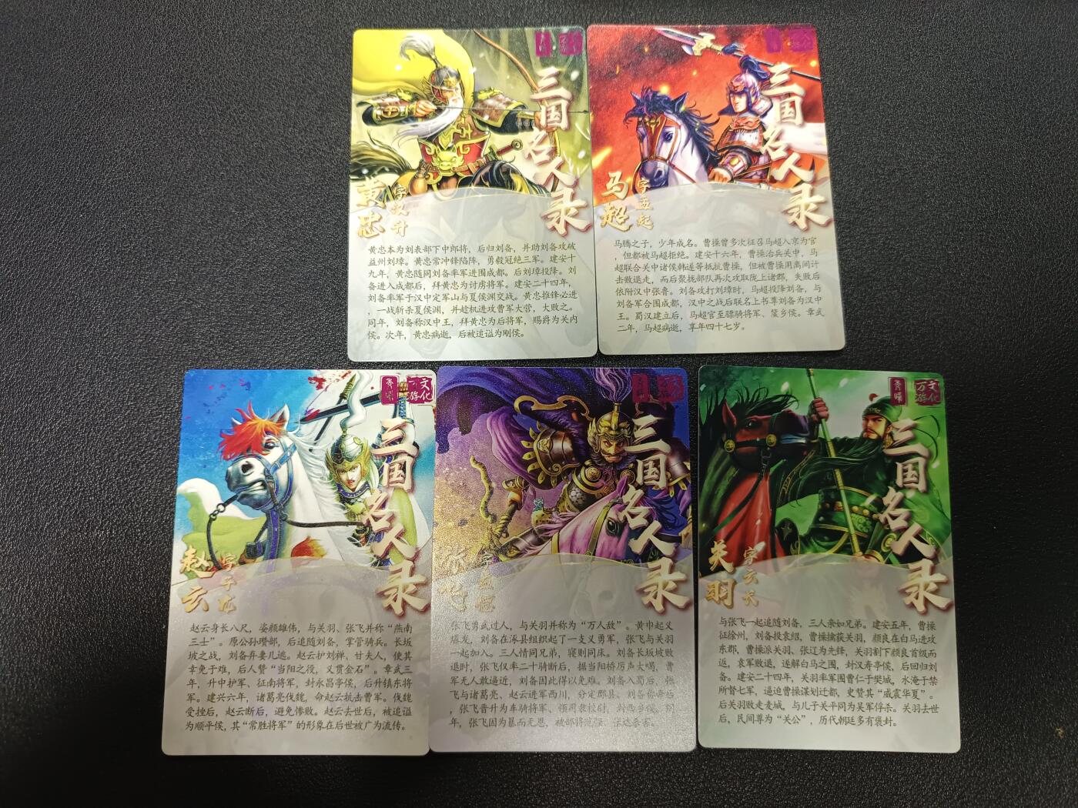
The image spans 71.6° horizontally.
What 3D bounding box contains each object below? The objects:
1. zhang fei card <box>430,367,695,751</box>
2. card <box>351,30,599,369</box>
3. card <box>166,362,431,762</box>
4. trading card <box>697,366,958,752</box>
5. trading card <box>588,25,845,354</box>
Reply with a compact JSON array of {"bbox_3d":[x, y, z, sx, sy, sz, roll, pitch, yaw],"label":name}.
[{"bbox_3d":[0.006,0.036,0.179,0.062,0.001,0.090,0,81,-1],"label":"zhang fei card"},{"bbox_3d":[-0.017,-0.056,0.192,0.062,0.001,0.090,-1,81,-1],"label":"card"},{"bbox_3d":[-0.056,0.036,0.178,0.062,0.001,0.090,0,81,-1],"label":"card"},{"bbox_3d":[0.069,0.036,0.180,0.062,0.001,0.090,2,81,-1],"label":"trading card"},{"bbox_3d":[0.045,-0.057,0.193,0.062,0.001,0.090,-1,81,-1],"label":"trading card"}]

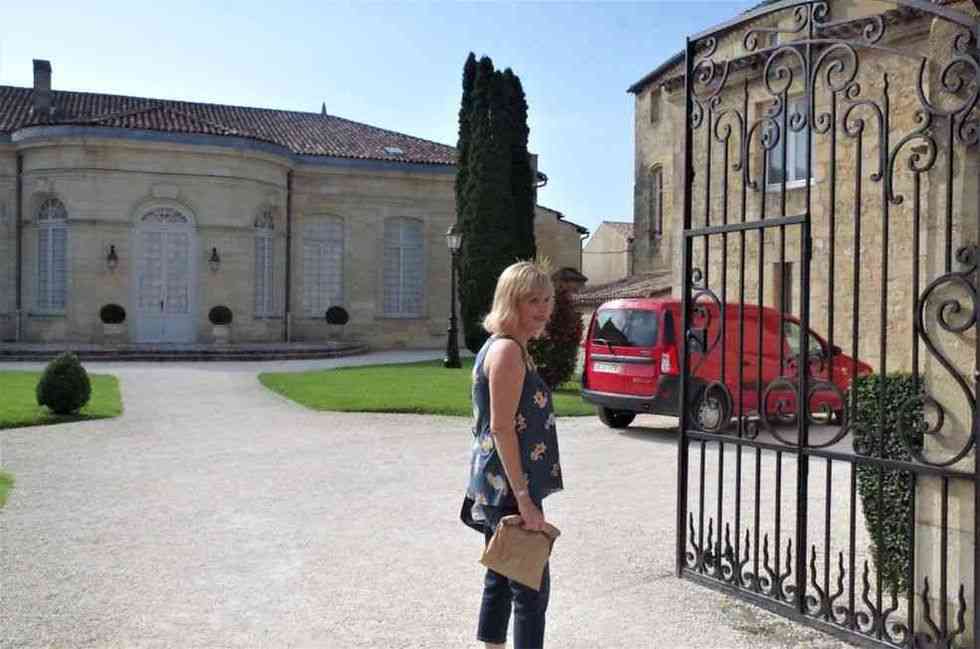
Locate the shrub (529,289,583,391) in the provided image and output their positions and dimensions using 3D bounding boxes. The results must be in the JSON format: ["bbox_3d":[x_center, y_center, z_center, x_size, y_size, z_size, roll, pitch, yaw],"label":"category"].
[{"bbox_3d":[1.161,0.262,17.300,1.170,1.920,1.150,1,1,0],"label":"shrub"}]

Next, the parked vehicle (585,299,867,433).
[{"bbox_3d":[3.294,0.513,12.252,4.450,1.640,1.760,0,1,-36],"label":"parked vehicle"}]

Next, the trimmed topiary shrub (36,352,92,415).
[{"bbox_3d":[-5.874,0.814,12.750,0.770,0.860,0.770,1,1,0],"label":"trimmed topiary shrub"}]

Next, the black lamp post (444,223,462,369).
[{"bbox_3d":[-0.921,-0.732,23.300,0.450,3.700,0.450,1,1,0],"label":"black lamp post"}]

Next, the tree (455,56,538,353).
[{"bbox_3d":[0.238,-3.791,29.300,2.600,9.450,2.500,1,1,0],"label":"tree"}]

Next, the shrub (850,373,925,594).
[{"bbox_3d":[2.077,0.840,4.820,0.390,1.180,0.400,1,1,0],"label":"shrub"}]

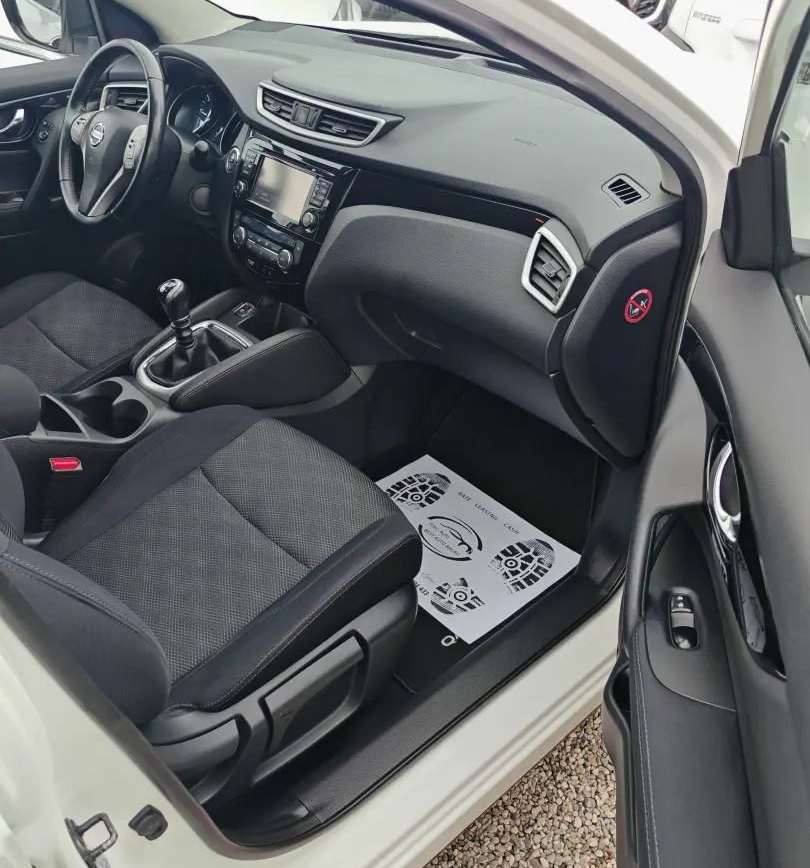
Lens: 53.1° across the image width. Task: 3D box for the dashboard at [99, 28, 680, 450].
[{"bbox_3d":[-0.071,-0.489,1.665,0.630,0.485,1.420,-22,42,-39],"label":"dashboard"}]

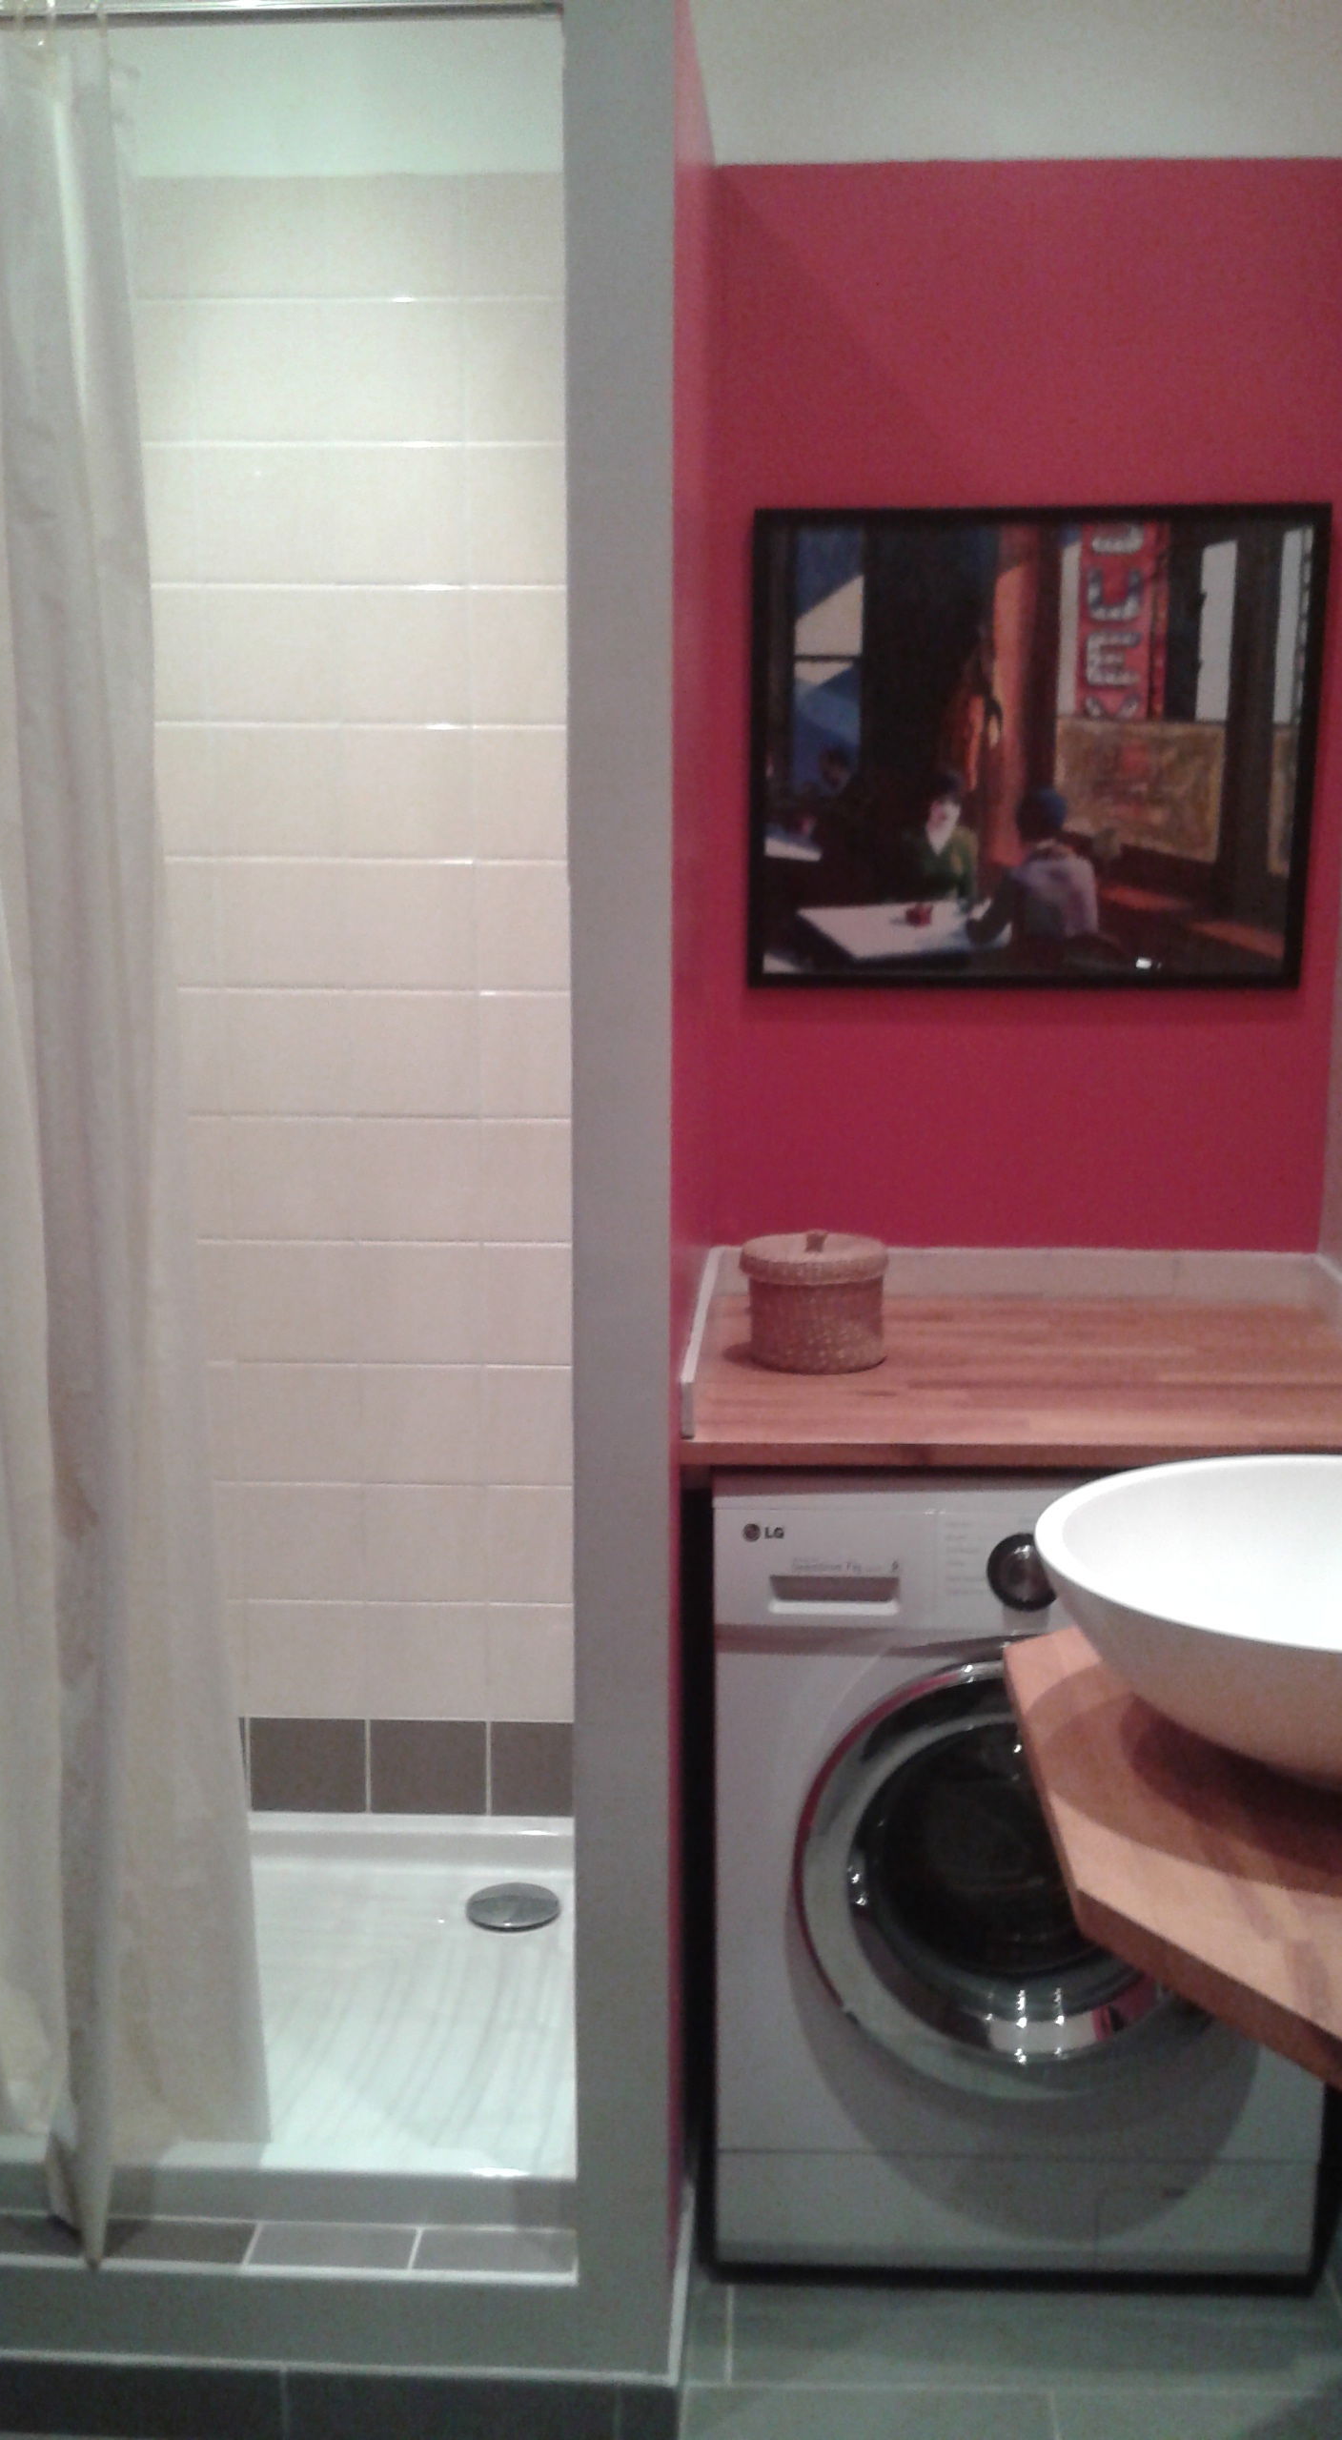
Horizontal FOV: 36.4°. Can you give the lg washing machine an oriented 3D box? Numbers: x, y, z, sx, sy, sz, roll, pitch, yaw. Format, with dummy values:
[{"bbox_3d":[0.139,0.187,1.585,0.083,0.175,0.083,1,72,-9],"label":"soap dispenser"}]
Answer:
[{"bbox_3d":[0.357,0.622,2.268,0.600,0.855,0.585,0,10,2],"label":"lg washing machine"}]

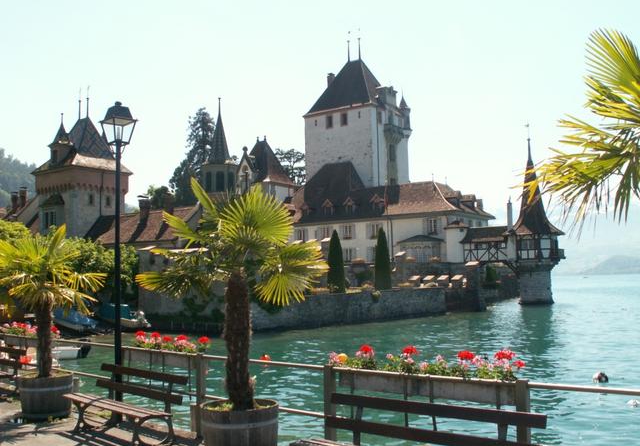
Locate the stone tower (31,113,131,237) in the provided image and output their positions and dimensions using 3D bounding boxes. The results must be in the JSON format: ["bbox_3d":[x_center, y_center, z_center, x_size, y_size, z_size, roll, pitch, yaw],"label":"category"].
[{"bbox_3d":[-25.471,-4.113,69.561,7.092,16.063,6.901,-5,-6,36],"label":"stone tower"}]

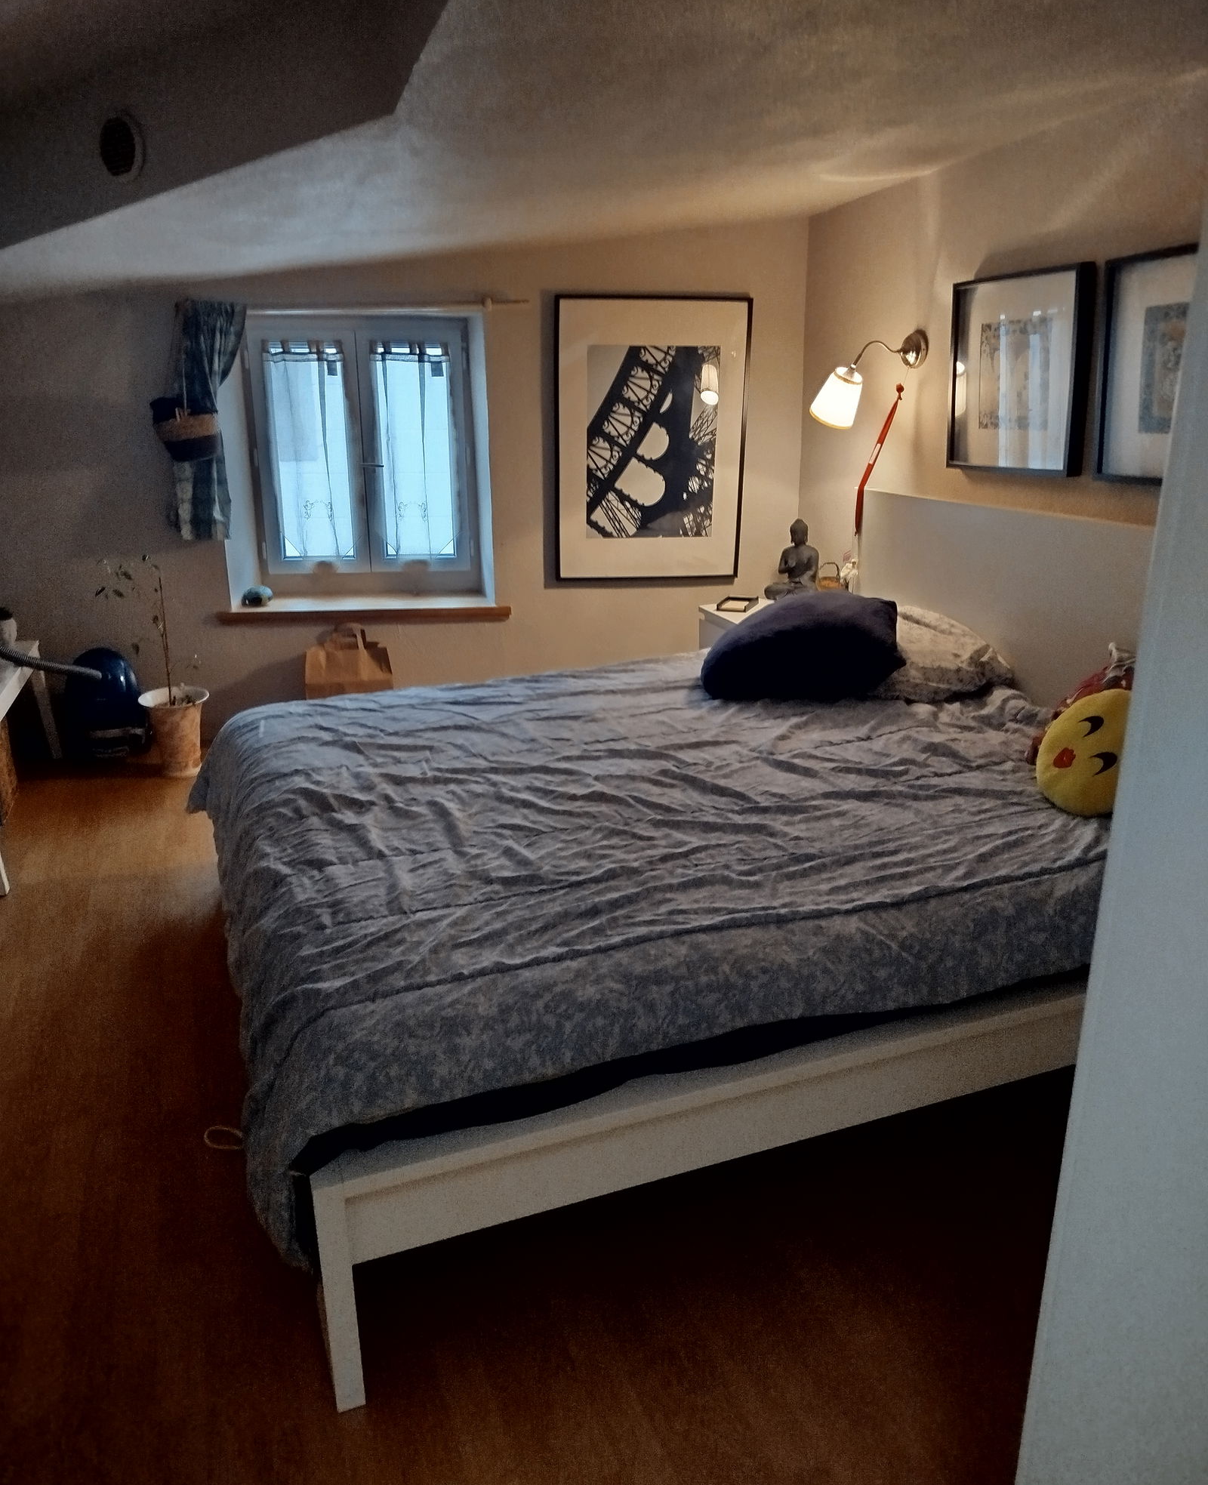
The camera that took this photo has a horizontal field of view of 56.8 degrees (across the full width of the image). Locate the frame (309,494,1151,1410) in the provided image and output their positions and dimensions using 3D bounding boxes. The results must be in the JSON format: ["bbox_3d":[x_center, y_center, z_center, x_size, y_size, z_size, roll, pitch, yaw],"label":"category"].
[{"bbox_3d":[0.247,0.048,2.611,2.090,1.000,1.960,-8,19,-20],"label":"frame"}]

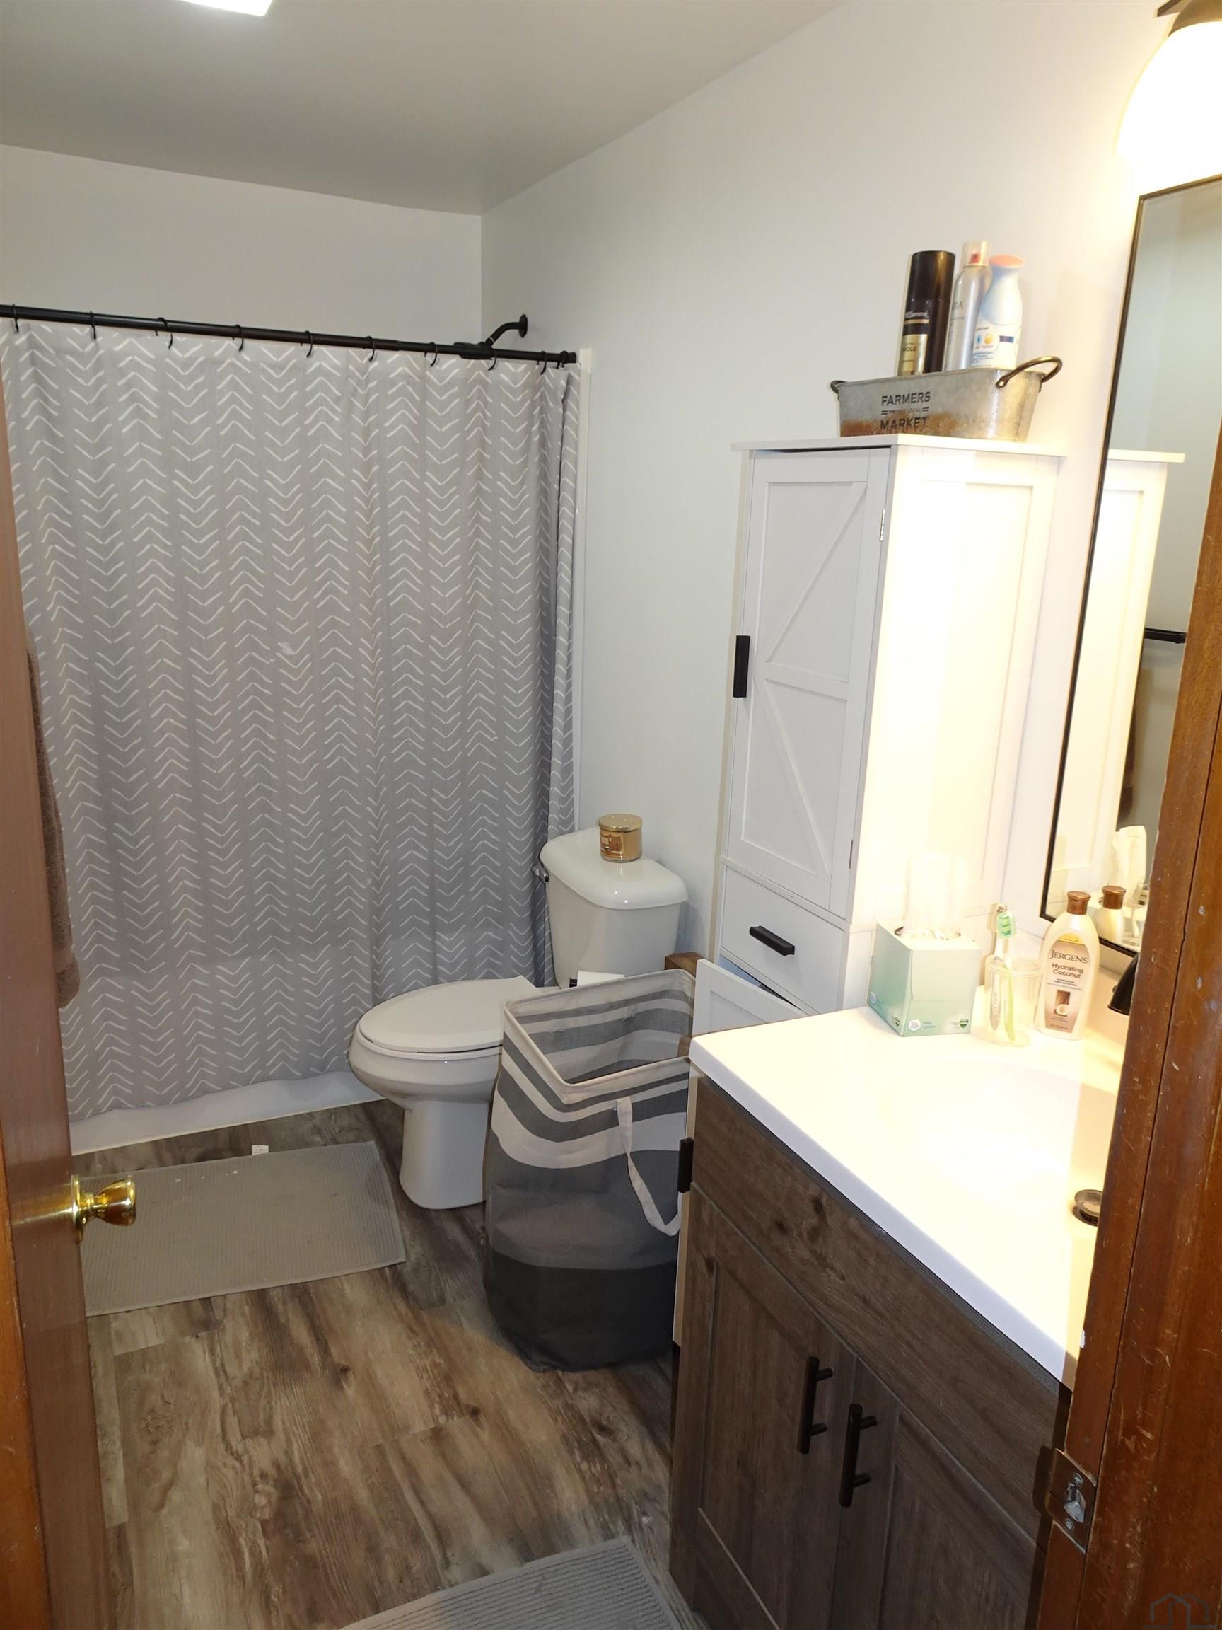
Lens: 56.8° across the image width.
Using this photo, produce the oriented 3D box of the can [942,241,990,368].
[{"bbox_3d":[0.498,-0.663,1.600,0.052,0.262,0.052,2,16,0],"label":"can"}]

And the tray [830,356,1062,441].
[{"bbox_3d":[0.475,-0.599,1.659,0.140,0.104,0.390,-6,17,-26],"label":"tray"}]

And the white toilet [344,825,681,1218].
[{"bbox_3d":[-0.261,0.501,2.744,0.735,0.775,0.480,-6,17,-26],"label":"white toilet"}]

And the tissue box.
[{"bbox_3d":[0.440,0.230,1.593,0.097,0.128,0.096,-3,16,-18],"label":"tissue box"}]

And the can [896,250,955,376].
[{"bbox_3d":[0.458,-0.678,1.656,0.063,0.260,0.063,2,16,0],"label":"can"}]

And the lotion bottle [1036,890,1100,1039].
[{"bbox_3d":[0.635,0.202,1.560,0.078,0.212,0.050,8,17,20],"label":"lotion bottle"}]

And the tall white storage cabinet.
[{"bbox_3d":[0.388,0.271,1.908,0.300,1.706,0.395,-6,17,-26],"label":"tall white storage cabinet"}]

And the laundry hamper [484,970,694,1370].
[{"bbox_3d":[0.015,0.709,2.279,0.440,0.640,0.350,-6,17,-26],"label":"laundry hamper"}]

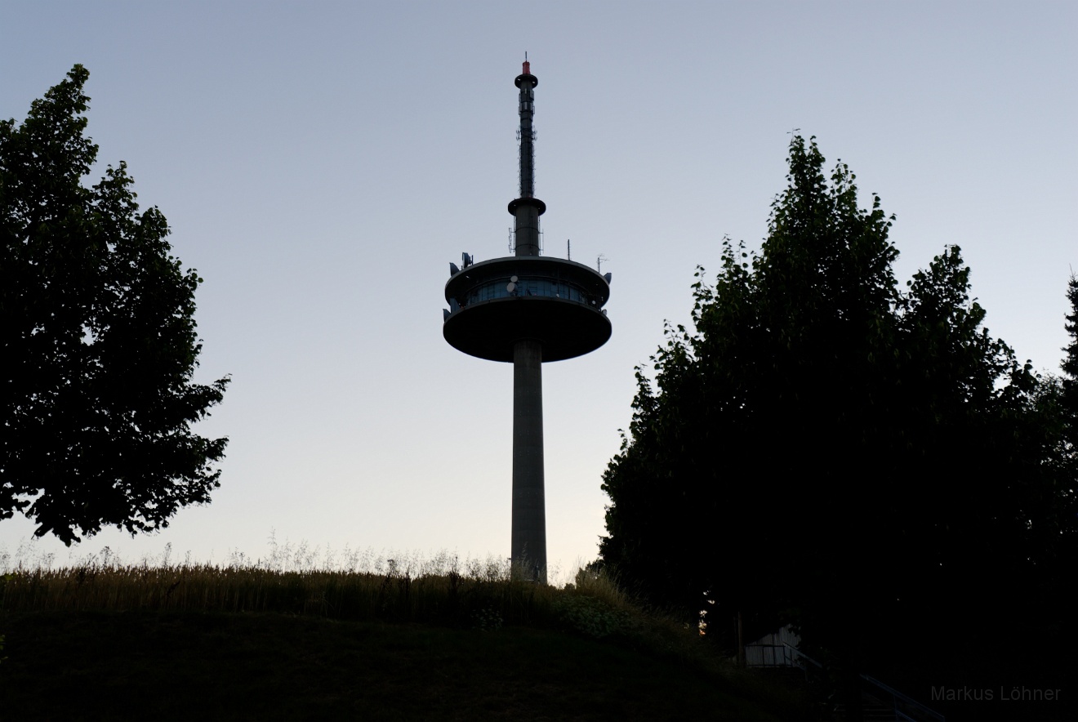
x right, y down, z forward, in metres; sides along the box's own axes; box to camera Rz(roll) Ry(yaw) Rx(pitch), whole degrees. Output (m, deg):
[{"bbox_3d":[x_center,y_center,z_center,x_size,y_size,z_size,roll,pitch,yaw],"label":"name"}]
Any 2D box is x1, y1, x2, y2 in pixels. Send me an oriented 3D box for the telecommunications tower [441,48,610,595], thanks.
[{"bbox_3d":[-2.297,-13.152,221.821,34.230,117.010,34.230,-1,-21,0],"label":"telecommunications tower"}]

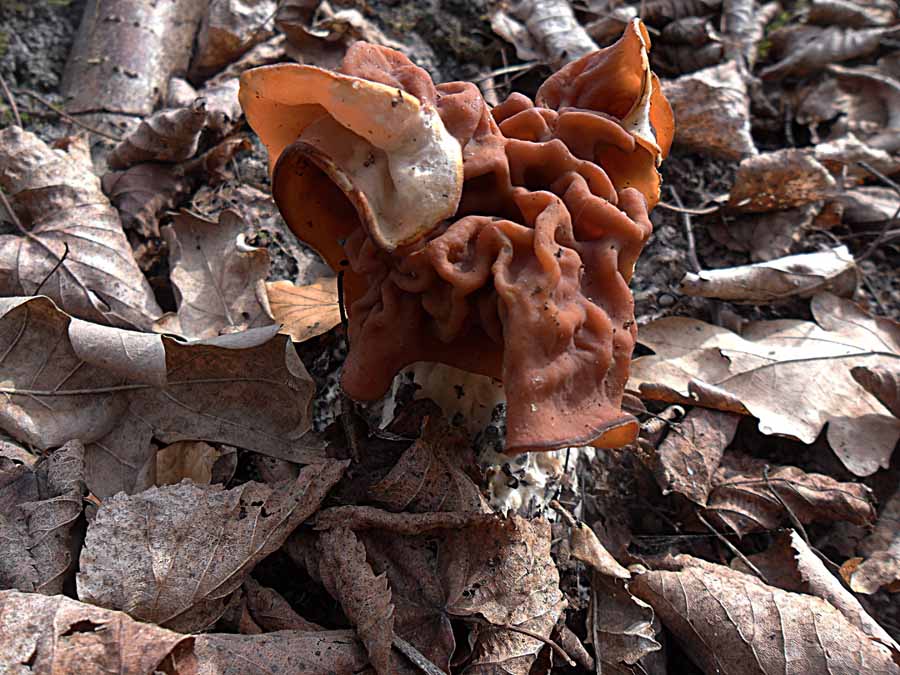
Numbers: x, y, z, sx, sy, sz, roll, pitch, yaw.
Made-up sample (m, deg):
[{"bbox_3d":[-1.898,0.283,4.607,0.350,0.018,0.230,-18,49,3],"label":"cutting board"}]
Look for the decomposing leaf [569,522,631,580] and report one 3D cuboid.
[{"bbox_3d":[0.045,0.068,0.217,0.010,0.008,0.022,-39,69,-18],"label":"decomposing leaf"}]

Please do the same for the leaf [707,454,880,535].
[{"bbox_3d":[0.111,0.052,0.234,0.046,0.016,0.019,4,54,3],"label":"leaf"}]

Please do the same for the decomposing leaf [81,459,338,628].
[{"bbox_3d":[-0.070,0.064,0.215,0.077,0.018,0.041,-7,62,-4],"label":"decomposing leaf"}]

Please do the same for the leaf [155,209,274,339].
[{"bbox_3d":[-0.100,-0.027,0.297,0.047,0.018,0.064,5,62,6],"label":"leaf"}]

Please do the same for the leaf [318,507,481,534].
[{"bbox_3d":[-0.015,0.053,0.205,0.048,0.009,0.011,0,37,0],"label":"leaf"}]

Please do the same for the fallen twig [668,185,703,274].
[{"bbox_3d":[0.124,-0.058,0.367,0.004,0.003,0.083,3,42,3],"label":"fallen twig"}]

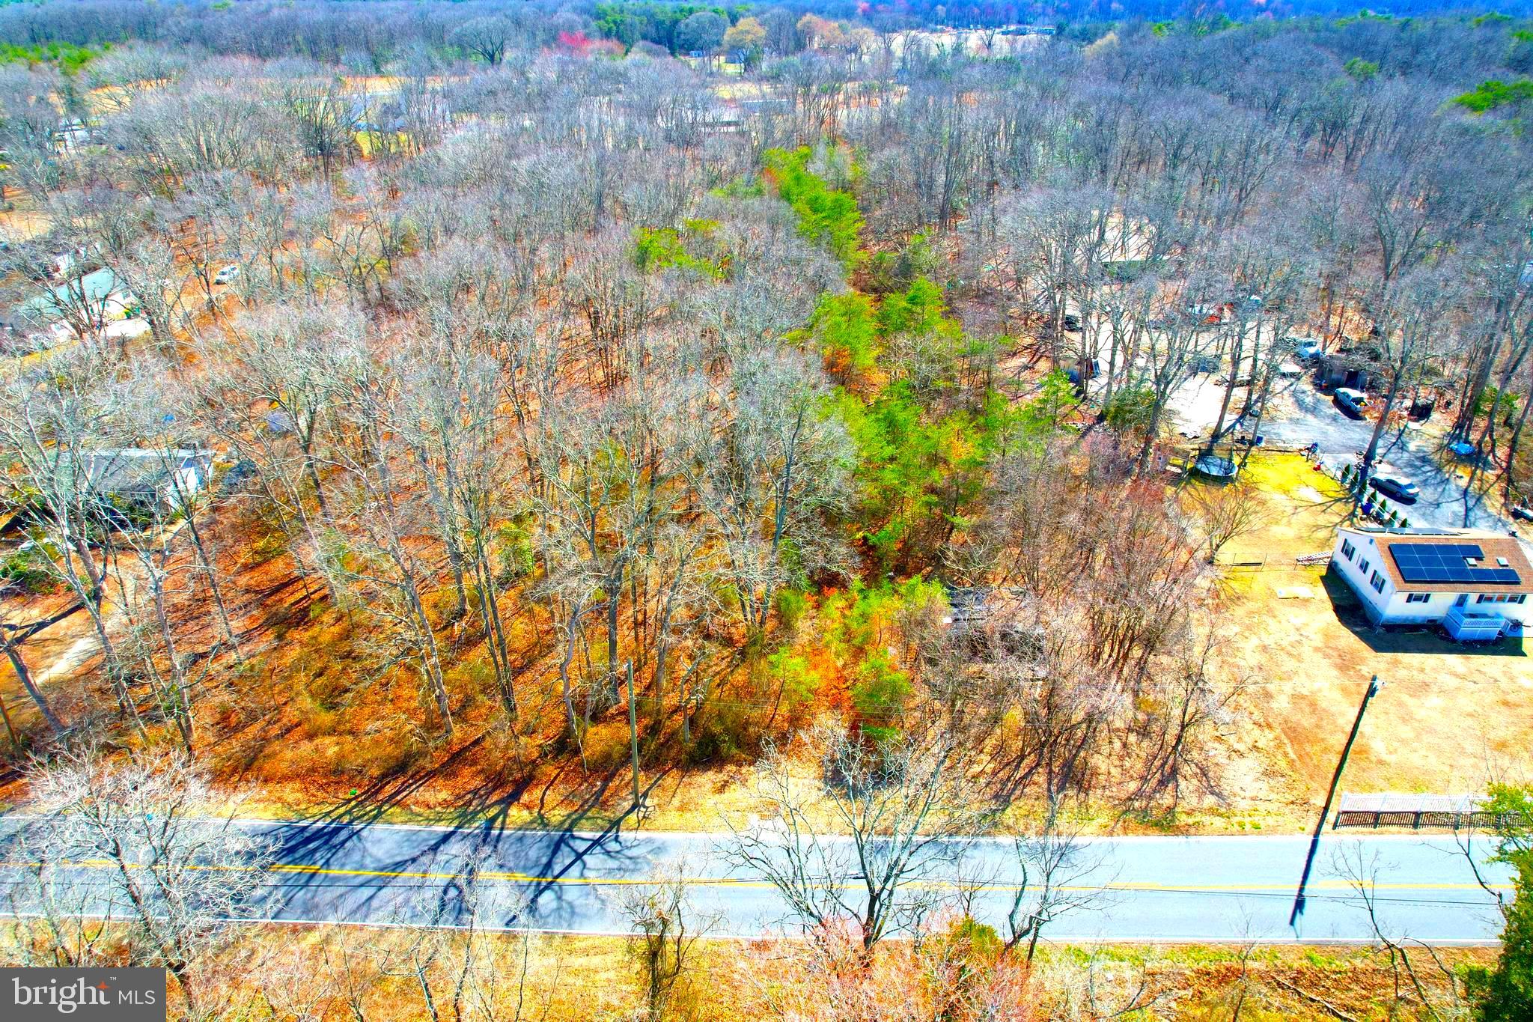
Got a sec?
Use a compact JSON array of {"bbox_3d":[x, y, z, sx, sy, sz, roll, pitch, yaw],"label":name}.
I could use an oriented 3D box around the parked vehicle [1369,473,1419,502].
[{"bbox_3d":[61.350,-2.462,91.427,1.770,1.430,4.600,-9,30,-15],"label":"parked vehicle"}]

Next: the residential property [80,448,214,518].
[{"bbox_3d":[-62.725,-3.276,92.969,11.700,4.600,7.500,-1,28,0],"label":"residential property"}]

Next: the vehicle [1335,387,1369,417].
[{"bbox_3d":[68.992,-12.880,110.123,1.880,1.700,5.100,0,28,3],"label":"vehicle"}]

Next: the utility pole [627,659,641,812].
[{"bbox_3d":[-7.650,13.002,54.153,0.300,11.060,0.300,0,28,-1],"label":"utility pole"}]

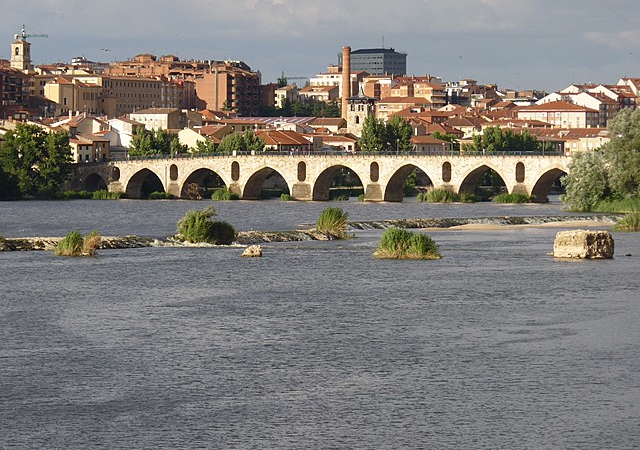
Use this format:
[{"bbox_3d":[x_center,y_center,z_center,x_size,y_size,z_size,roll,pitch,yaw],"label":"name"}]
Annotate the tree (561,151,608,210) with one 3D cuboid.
[{"bbox_3d":[40.031,-6.584,610.000,7.300,9.100,7.000,0,1,0],"label":"tree"}]

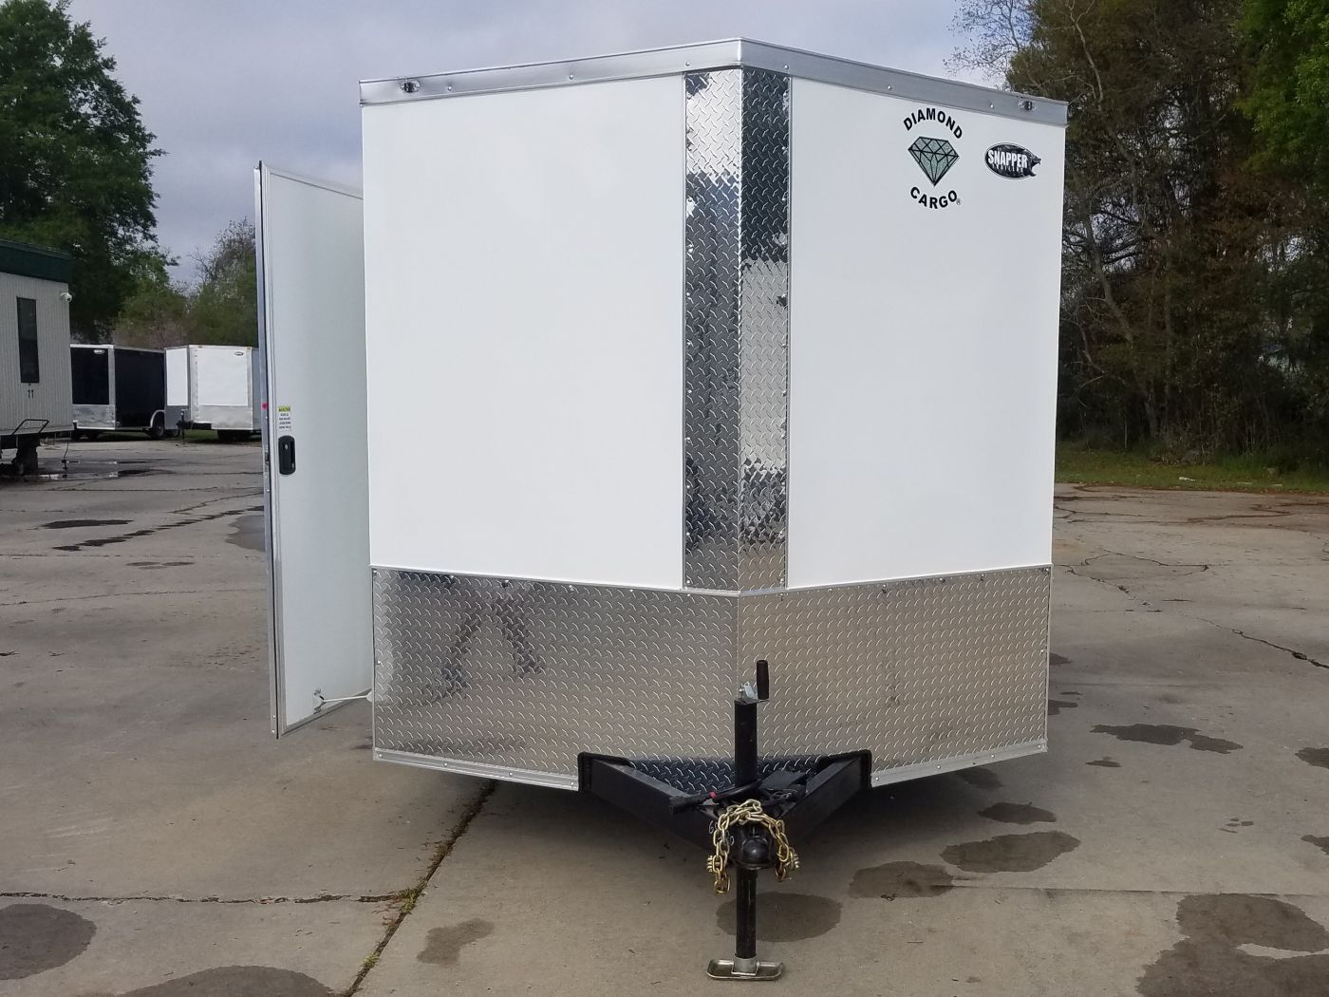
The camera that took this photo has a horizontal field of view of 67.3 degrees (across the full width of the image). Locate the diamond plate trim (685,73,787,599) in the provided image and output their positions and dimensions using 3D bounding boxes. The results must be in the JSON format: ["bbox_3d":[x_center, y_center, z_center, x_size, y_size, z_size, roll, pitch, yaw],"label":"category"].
[{"bbox_3d":[0.198,-0.434,2.673,0.287,1.377,0.064,0,5,-4],"label":"diamond plate trim"}]

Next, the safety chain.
[{"bbox_3d":[0.207,0.820,2.360,0.205,0.205,0.150,0,5,-4],"label":"safety chain"}]

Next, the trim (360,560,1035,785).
[{"bbox_3d":[0.181,0.539,2.948,2.150,0.609,0.451,0,5,-4],"label":"trim"}]

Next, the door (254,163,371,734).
[{"bbox_3d":[-1.131,-0.174,3.611,0.050,1.811,0.961,2,5,17],"label":"door"}]

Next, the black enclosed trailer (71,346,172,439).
[{"bbox_3d":[-14.650,-2.700,26.100,2.250,2.400,5.700,0,5,-2],"label":"black enclosed trailer"}]

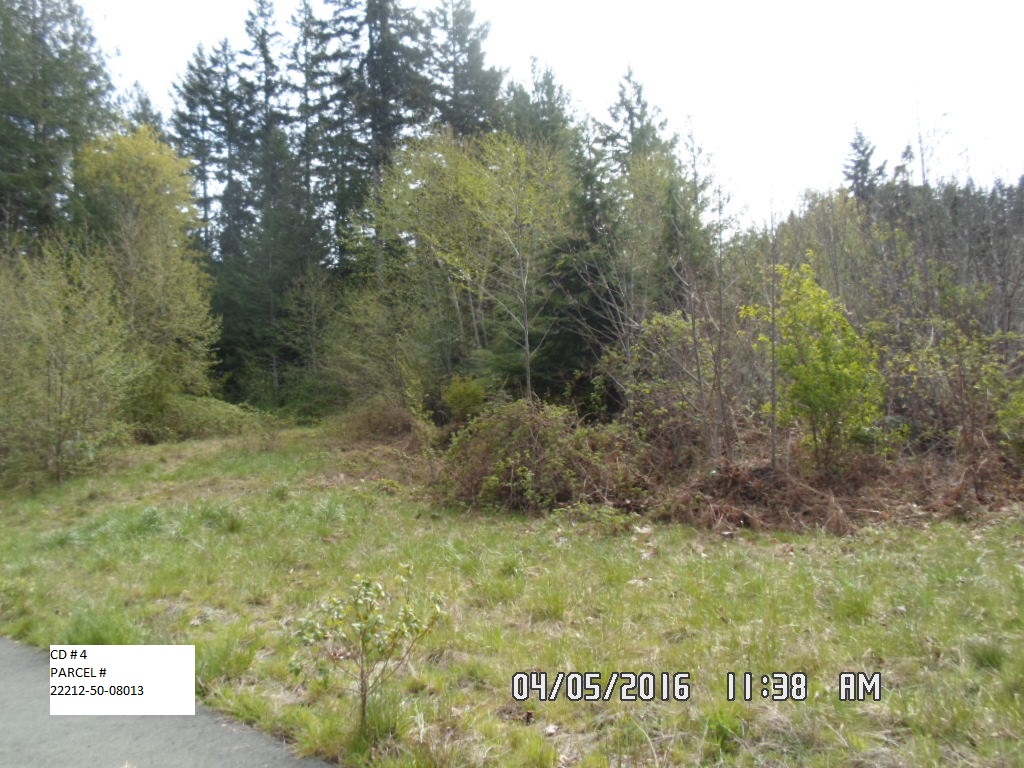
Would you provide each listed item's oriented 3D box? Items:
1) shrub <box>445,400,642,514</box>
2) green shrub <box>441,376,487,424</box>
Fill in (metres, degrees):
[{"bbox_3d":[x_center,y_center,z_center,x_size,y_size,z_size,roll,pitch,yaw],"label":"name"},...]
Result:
[{"bbox_3d":[0.420,0.930,10.000,2.600,1.450,1.900,0,0,0],"label":"shrub"},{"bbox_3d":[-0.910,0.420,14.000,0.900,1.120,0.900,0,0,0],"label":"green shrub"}]

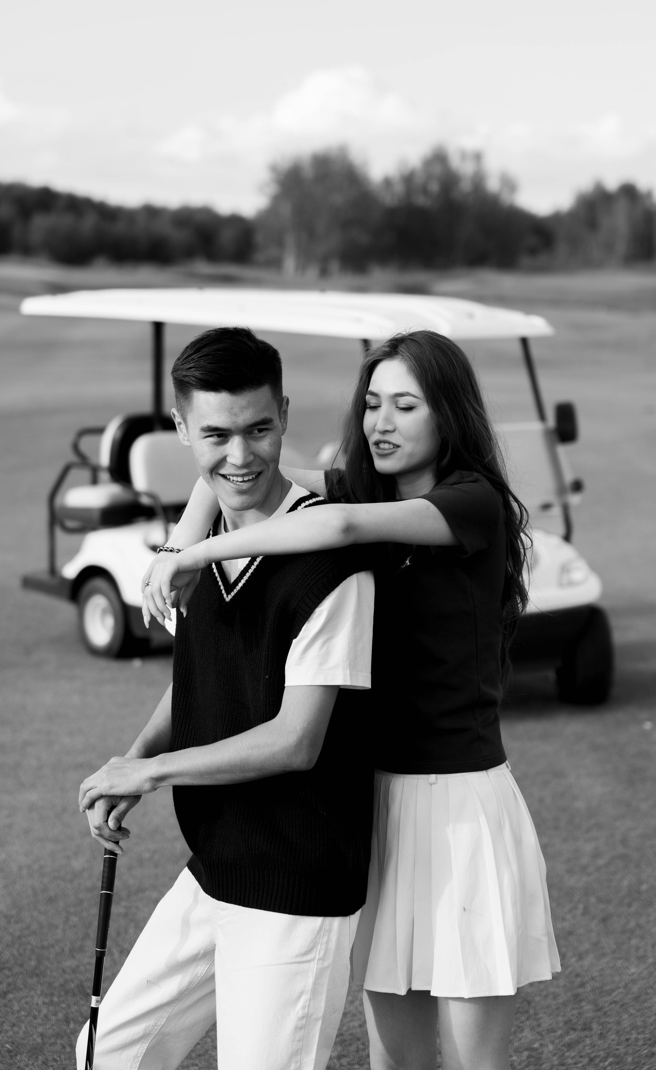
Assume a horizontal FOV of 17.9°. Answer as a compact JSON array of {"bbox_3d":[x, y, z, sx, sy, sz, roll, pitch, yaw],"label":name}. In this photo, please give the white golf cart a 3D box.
[{"bbox_3d":[-0.125,-0.249,10.617,1.220,1.940,3.620,-7,10,-42],"label":"white golf cart"}]

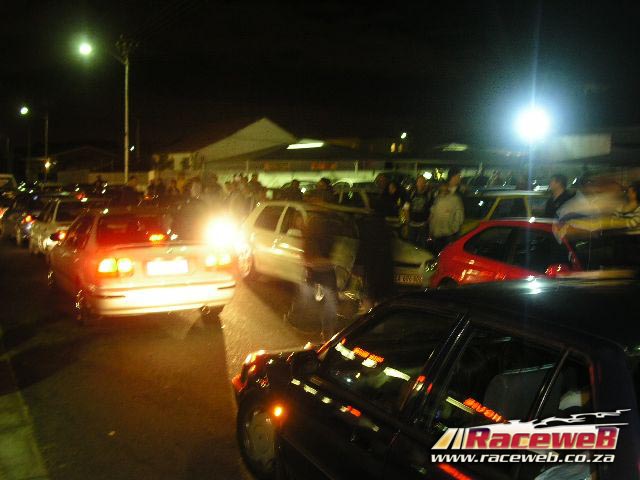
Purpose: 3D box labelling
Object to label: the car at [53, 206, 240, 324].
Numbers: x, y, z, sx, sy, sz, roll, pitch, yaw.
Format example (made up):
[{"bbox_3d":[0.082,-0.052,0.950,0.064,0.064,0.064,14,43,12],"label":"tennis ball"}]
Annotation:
[{"bbox_3d":[-2.736,0.163,9.901,1.700,1.390,4.420,-2,5,-27],"label":"car"}]

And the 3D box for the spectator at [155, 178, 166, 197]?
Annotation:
[{"bbox_3d":[-4.881,-1.037,21.580,0.500,1.700,0.350,3,6,30],"label":"spectator"}]

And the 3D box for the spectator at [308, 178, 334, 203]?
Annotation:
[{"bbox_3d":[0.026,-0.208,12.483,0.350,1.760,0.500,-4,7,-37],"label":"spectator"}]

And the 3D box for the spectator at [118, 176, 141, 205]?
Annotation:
[{"bbox_3d":[-4.609,-0.639,17.083,0.500,1.750,0.350,3,6,30],"label":"spectator"}]

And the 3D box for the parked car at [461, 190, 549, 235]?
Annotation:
[{"bbox_3d":[3.451,-0.140,13.634,4.350,1.430,1.680,-1,5,-15],"label":"parked car"}]

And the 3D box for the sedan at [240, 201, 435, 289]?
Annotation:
[{"bbox_3d":[0.042,0.054,11.632,1.640,1.400,4.160,-3,6,-31],"label":"sedan"}]

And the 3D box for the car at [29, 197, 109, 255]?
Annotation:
[{"bbox_3d":[-6.070,-0.457,17.118,1.680,1.400,4.300,-2,5,-27],"label":"car"}]

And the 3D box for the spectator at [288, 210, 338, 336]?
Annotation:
[{"bbox_3d":[-0.091,0.369,8.500,0.380,1.620,0.520,-4,7,-37],"label":"spectator"}]

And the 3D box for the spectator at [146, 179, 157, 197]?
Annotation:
[{"bbox_3d":[-6.469,-1.449,26.975,0.500,1.740,0.320,-1,5,-9],"label":"spectator"}]

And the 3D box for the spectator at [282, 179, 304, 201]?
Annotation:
[{"bbox_3d":[-0.519,-0.371,14.381,0.500,1.730,0.350,3,6,30],"label":"spectator"}]

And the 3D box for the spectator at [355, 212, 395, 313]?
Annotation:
[{"bbox_3d":[0.683,0.344,8.800,0.350,1.620,0.500,-4,7,-37],"label":"spectator"}]

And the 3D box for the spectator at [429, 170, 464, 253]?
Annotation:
[{"bbox_3d":[1.674,0.014,9.333,0.360,1.820,0.520,-4,7,-45],"label":"spectator"}]

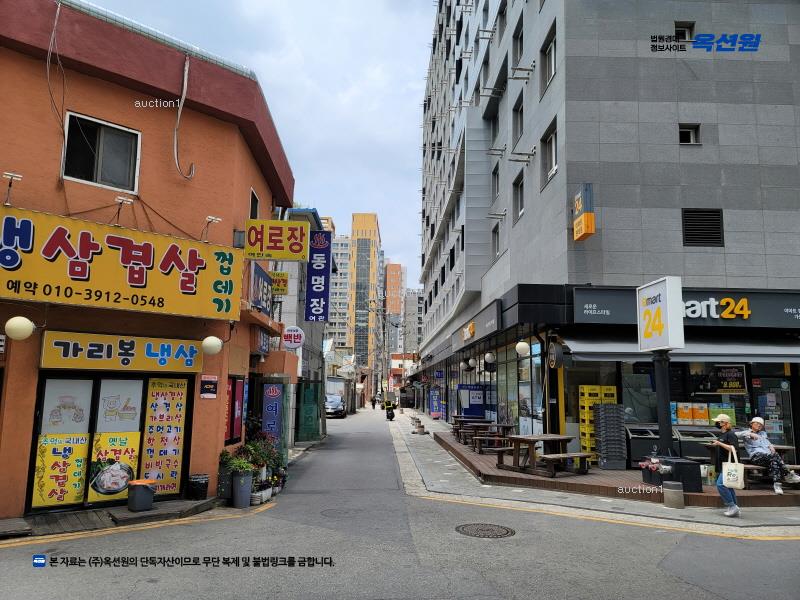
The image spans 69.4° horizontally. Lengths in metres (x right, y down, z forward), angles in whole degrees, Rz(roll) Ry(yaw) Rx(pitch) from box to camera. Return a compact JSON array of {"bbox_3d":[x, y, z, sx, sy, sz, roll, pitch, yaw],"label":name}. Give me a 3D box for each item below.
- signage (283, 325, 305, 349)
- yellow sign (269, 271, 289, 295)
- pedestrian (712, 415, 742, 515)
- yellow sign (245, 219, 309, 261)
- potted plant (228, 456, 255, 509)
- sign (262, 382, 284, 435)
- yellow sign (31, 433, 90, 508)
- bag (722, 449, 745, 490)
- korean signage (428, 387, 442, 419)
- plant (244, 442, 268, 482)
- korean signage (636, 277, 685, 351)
[{"bbox_3d":[-2.744,0.981,15.000,0.570,0.600,0.160,1,-9,-1],"label":"signage"},{"bbox_3d":[-2.798,-0.375,13.317,0.461,0.543,0.080,2,-8,-3],"label":"yellow sign"},{"bbox_3d":[5.294,2.685,9.368,0.460,1.614,0.450,-3,-9,25],"label":"pedestrian"},{"bbox_3d":[-2.371,-1.123,11.256,1.190,0.773,0.250,2,-8,-3],"label":"yellow sign"},{"bbox_3d":[-2.613,3.007,9.527,0.390,0.796,0.390,1,-8,0],"label":"potted plant"},{"bbox_3d":[-2.951,2.762,13.463,0.476,1.578,0.050,2,-8,-3],"label":"sign"},{"bbox_3d":[-5.036,2.519,8.604,0.670,1.032,0.030,8,-11,-41],"label":"yellow sign"},{"bbox_3d":[5.022,2.537,8.700,0.310,0.630,0.090,0,-9,9],"label":"bag"},{"bbox_3d":[2.212,6.407,35.700,0.720,1.900,0.250,1,-9,-1],"label":"korean signage"},{"bbox_3d":[-2.616,3.006,10.532,0.410,0.760,0.400,1,-8,0],"label":"plant"},{"bbox_3d":[5.039,0.317,11.223,0.270,1.300,1.220,1,-9,-1],"label":"korean signage"}]

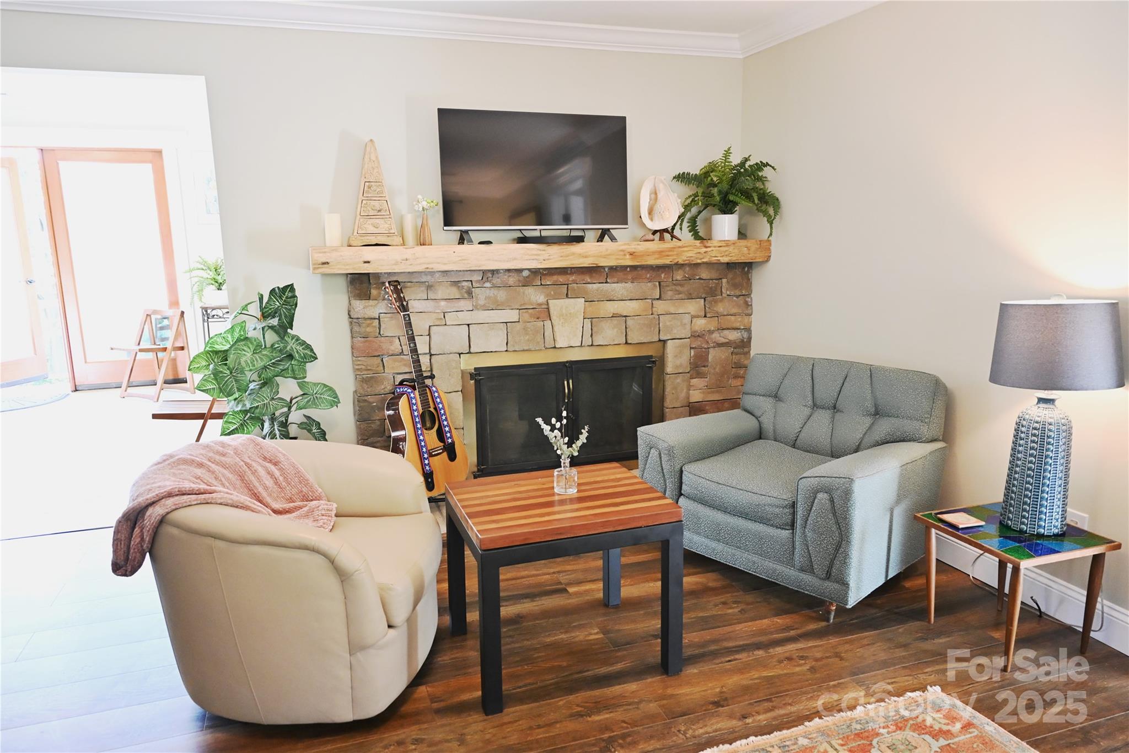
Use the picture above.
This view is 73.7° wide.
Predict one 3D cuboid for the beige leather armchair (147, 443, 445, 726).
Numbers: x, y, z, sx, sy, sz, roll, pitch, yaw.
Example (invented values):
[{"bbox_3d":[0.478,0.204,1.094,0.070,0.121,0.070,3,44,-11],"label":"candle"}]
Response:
[{"bbox_3d":[-0.782,0.584,2.348,0.777,0.688,0.756,0,11,4],"label":"beige leather armchair"}]

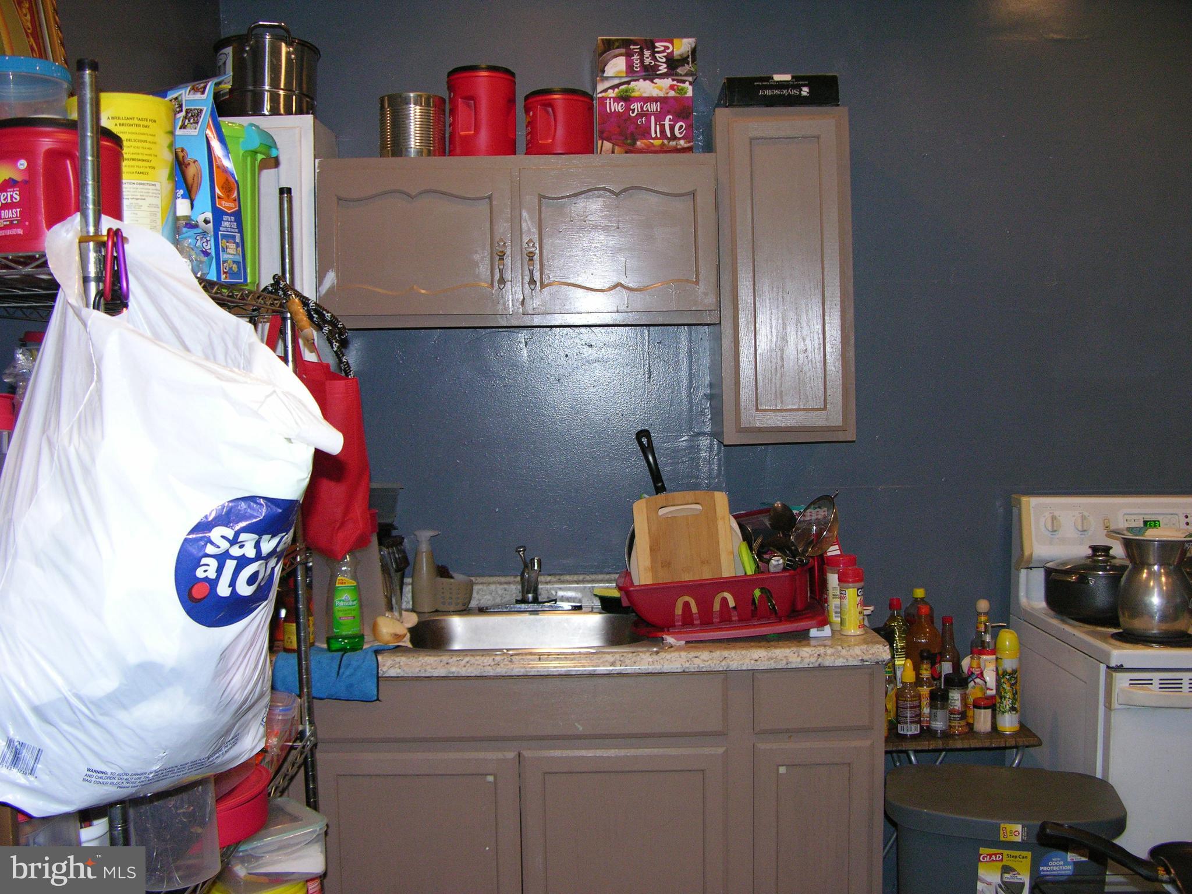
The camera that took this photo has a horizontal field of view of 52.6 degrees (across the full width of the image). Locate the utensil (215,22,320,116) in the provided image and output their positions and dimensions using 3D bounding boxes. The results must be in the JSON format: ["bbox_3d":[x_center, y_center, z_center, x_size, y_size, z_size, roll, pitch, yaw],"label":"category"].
[{"bbox_3d":[-0.771,-0.848,2.833,0.250,0.199,0.330,-1,2,0],"label":"utensil"}]

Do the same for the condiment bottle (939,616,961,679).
[{"bbox_3d":[0.849,0.524,2.907,0.058,0.223,0.058,-1,3,-1],"label":"condiment bottle"}]

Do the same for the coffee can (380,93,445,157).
[{"bbox_3d":[-0.436,-0.741,2.867,0.158,0.163,0.158,-1,3,-1],"label":"coffee can"}]

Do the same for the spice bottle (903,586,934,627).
[{"bbox_3d":[0.785,0.486,2.928,0.077,0.292,0.077,-1,2,0],"label":"spice bottle"}]

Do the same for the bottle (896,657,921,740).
[{"bbox_3d":[0.700,0.558,2.699,0.055,0.169,0.055,-1,2,0],"label":"bottle"}]

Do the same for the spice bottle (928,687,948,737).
[{"bbox_3d":[0.769,0.596,2.703,0.043,0.101,0.043,-1,3,-1],"label":"spice bottle"}]

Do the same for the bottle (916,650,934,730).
[{"bbox_3d":[0.750,0.552,2.747,0.045,0.177,0.045,-1,2,0],"label":"bottle"}]

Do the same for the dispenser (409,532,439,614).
[{"bbox_3d":[-0.419,0.307,2.971,0.068,0.205,0.061,-1,3,6],"label":"dispenser"}]

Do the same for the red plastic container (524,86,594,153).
[{"bbox_3d":[-0.085,-0.743,2.832,0.164,0.161,0.164,-1,3,-1],"label":"red plastic container"}]

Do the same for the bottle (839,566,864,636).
[{"bbox_3d":[0.553,0.333,2.602,0.054,0.139,0.054,-1,3,-1],"label":"bottle"}]

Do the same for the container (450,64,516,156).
[{"bbox_3d":[-0.265,-0.765,2.820,0.158,0.207,0.158,-1,2,0],"label":"container"}]

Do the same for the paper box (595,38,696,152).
[{"bbox_3d":[0.112,-0.798,2.856,0.227,0.279,0.190,-1,3,-1],"label":"paper box"}]

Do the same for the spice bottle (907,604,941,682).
[{"bbox_3d":[0.777,0.510,2.855,0.080,0.259,0.080,-1,3,-1],"label":"spice bottle"}]

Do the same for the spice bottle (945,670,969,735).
[{"bbox_3d":[0.812,0.573,2.711,0.053,0.134,0.053,-1,2,0],"label":"spice bottle"}]

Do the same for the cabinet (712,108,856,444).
[{"bbox_3d":[0.432,-0.386,2.873,0.303,0.756,0.321,-1,3,-1],"label":"cabinet"}]

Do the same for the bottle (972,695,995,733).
[{"bbox_3d":[0.875,0.607,2.723,0.043,0.073,0.043,-1,3,-1],"label":"bottle"}]

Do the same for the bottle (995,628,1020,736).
[{"bbox_3d":[0.927,0.524,2.713,0.053,0.229,0.053,-1,2,0],"label":"bottle"}]

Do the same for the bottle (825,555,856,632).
[{"bbox_3d":[0.535,0.315,2.620,0.064,0.159,0.064,-1,1,0],"label":"bottle"}]

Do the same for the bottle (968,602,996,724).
[{"bbox_3d":[0.918,0.494,2.862,0.060,0.267,0.060,-1,3,-1],"label":"bottle"}]

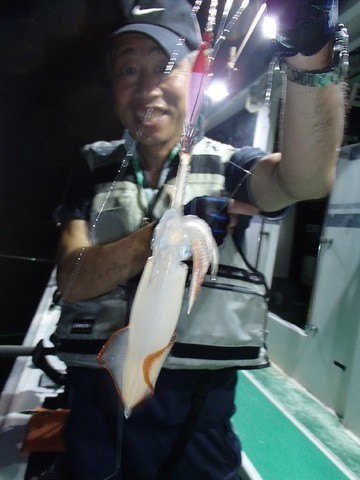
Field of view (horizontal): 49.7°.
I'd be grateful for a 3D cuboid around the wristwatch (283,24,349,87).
[{"bbox_3d":[0.147,-0.203,0.424,0.064,0.067,0.042,-13,-29,10],"label":"wristwatch"}]

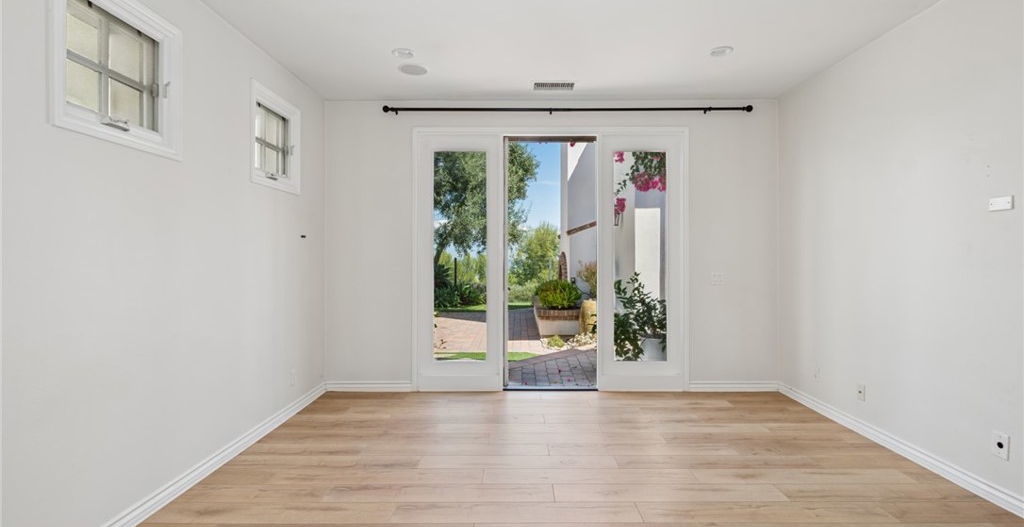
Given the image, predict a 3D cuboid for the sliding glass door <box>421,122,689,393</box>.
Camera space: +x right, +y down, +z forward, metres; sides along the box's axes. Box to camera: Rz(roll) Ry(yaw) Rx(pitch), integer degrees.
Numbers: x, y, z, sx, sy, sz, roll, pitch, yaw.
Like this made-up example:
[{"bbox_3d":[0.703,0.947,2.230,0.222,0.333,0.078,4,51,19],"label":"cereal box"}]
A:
[{"bbox_3d":[0.361,-0.031,4.253,2.545,2.456,0.130,0,1,1],"label":"sliding glass door"}]

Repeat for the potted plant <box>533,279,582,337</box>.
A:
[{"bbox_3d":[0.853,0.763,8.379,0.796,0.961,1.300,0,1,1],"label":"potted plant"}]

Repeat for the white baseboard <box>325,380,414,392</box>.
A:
[{"bbox_3d":[-1.329,1.148,4.259,0.812,0.100,0.020,0,1,1],"label":"white baseboard"}]

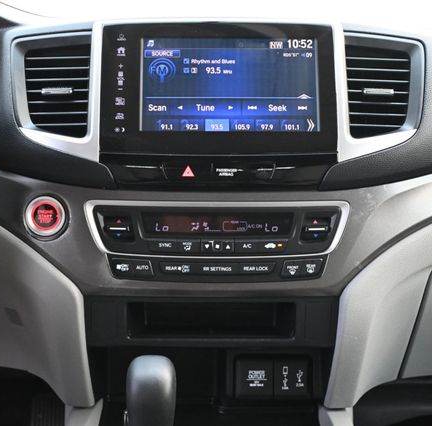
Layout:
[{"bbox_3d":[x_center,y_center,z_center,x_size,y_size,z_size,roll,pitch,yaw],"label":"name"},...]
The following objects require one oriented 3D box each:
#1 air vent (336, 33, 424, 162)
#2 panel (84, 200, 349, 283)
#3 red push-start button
[{"bbox_3d":[0.159,-0.107,1.033,0.088,0.141,0.045,2,-19,-6],"label":"air vent"},{"bbox_3d":[0.001,0.028,0.970,0.246,0.078,0.030,0,-15,0],"label":"panel"},{"bbox_3d":[-0.162,0.005,0.982,0.040,0.040,0.016,0,-14,3],"label":"red push-start button"}]

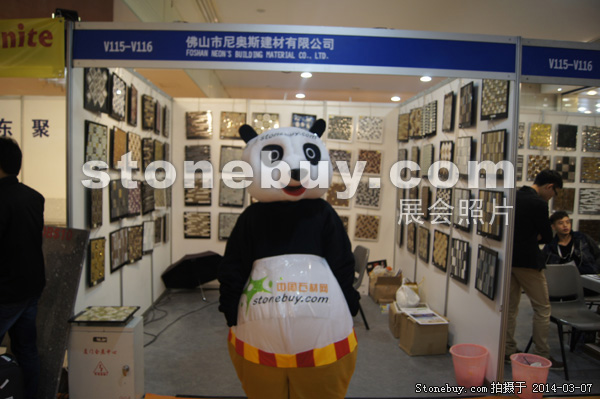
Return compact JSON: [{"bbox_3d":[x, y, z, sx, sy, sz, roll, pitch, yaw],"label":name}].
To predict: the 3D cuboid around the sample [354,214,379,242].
[{"bbox_3d":[0.913,0.389,6.114,0.335,0.355,0.022,1,3,-4],"label":"sample"}]

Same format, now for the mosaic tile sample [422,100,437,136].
[{"bbox_3d":[1.365,-0.837,4.707,0.025,0.355,0.335,1,3,-11],"label":"mosaic tile sample"}]

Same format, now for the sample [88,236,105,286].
[{"bbox_3d":[-1.550,0.470,3.432,0.022,0.347,0.330,1,3,-6],"label":"sample"}]

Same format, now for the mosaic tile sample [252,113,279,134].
[{"bbox_3d":[-0.445,-0.943,5.865,0.337,0.350,0.030,1,3,-3],"label":"mosaic tile sample"}]

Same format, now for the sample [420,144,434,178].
[{"bbox_3d":[1.356,-0.396,4.722,0.028,0.340,0.335,1,3,-2],"label":"sample"}]

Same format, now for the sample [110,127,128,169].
[{"bbox_3d":[-1.515,-0.413,3.762,0.028,0.335,0.335,1,3,-4],"label":"sample"}]

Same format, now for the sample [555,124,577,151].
[{"bbox_3d":[3.629,-0.832,6.105,0.305,0.345,0.030,1,3,-3],"label":"sample"}]

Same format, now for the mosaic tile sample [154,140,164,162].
[{"bbox_3d":[-1.579,-0.486,5.047,0.026,0.342,0.340,1,4,-3],"label":"mosaic tile sample"}]

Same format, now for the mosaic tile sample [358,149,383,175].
[{"bbox_3d":[0.923,-0.489,5.965,0.325,0.355,0.028,1,3,-4],"label":"mosaic tile sample"}]

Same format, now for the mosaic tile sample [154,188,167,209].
[{"bbox_3d":[-1.593,-0.084,5.109,0.026,0.342,0.340,2,4,0],"label":"mosaic tile sample"}]

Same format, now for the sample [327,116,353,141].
[{"bbox_3d":[0.542,-0.947,6.024,0.337,0.349,0.022,1,3,-7],"label":"sample"}]

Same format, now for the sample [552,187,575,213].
[{"bbox_3d":[3.635,0.019,6.198,0.335,0.355,0.025,1,3,-3],"label":"sample"}]

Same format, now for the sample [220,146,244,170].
[{"bbox_3d":[-0.874,-0.520,5.853,0.338,0.357,0.028,1,3,-4],"label":"sample"}]

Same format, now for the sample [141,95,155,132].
[{"bbox_3d":[-1.588,-0.903,4.721,0.025,0.357,0.338,1,3,1],"label":"sample"}]

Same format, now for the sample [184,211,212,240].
[{"bbox_3d":[-1.367,0.347,6.014,0.343,0.360,0.025,1,3,-3],"label":"sample"}]

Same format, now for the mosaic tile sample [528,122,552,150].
[{"bbox_3d":[3.302,-0.866,6.199,0.325,0.358,0.025,1,3,-3],"label":"mosaic tile sample"}]

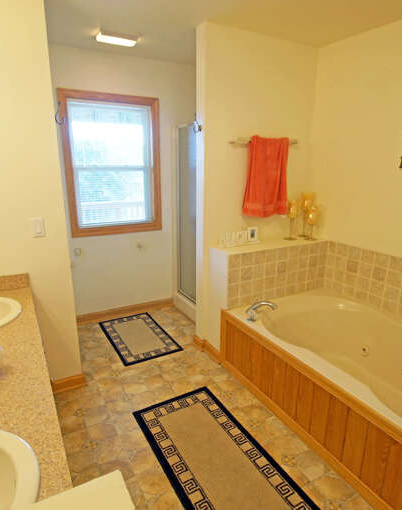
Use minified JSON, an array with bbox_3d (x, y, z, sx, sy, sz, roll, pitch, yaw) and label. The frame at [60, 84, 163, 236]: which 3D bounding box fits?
[{"bbox_3d":[-0.793,-0.813,2.970,0.884,1.236,0.080,-8,18,-30],"label":"frame"}]

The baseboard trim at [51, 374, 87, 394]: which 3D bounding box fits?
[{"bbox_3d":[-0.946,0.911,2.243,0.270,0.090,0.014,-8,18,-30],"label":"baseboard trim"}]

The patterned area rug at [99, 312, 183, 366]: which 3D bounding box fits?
[{"bbox_3d":[-0.583,0.748,2.988,0.500,0.012,0.834,-8,18,-30],"label":"patterned area rug"}]

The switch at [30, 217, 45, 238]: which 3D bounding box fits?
[{"bbox_3d":[-0.977,-0.163,1.917,0.072,0.118,0.009,-8,18,-30],"label":"switch"}]

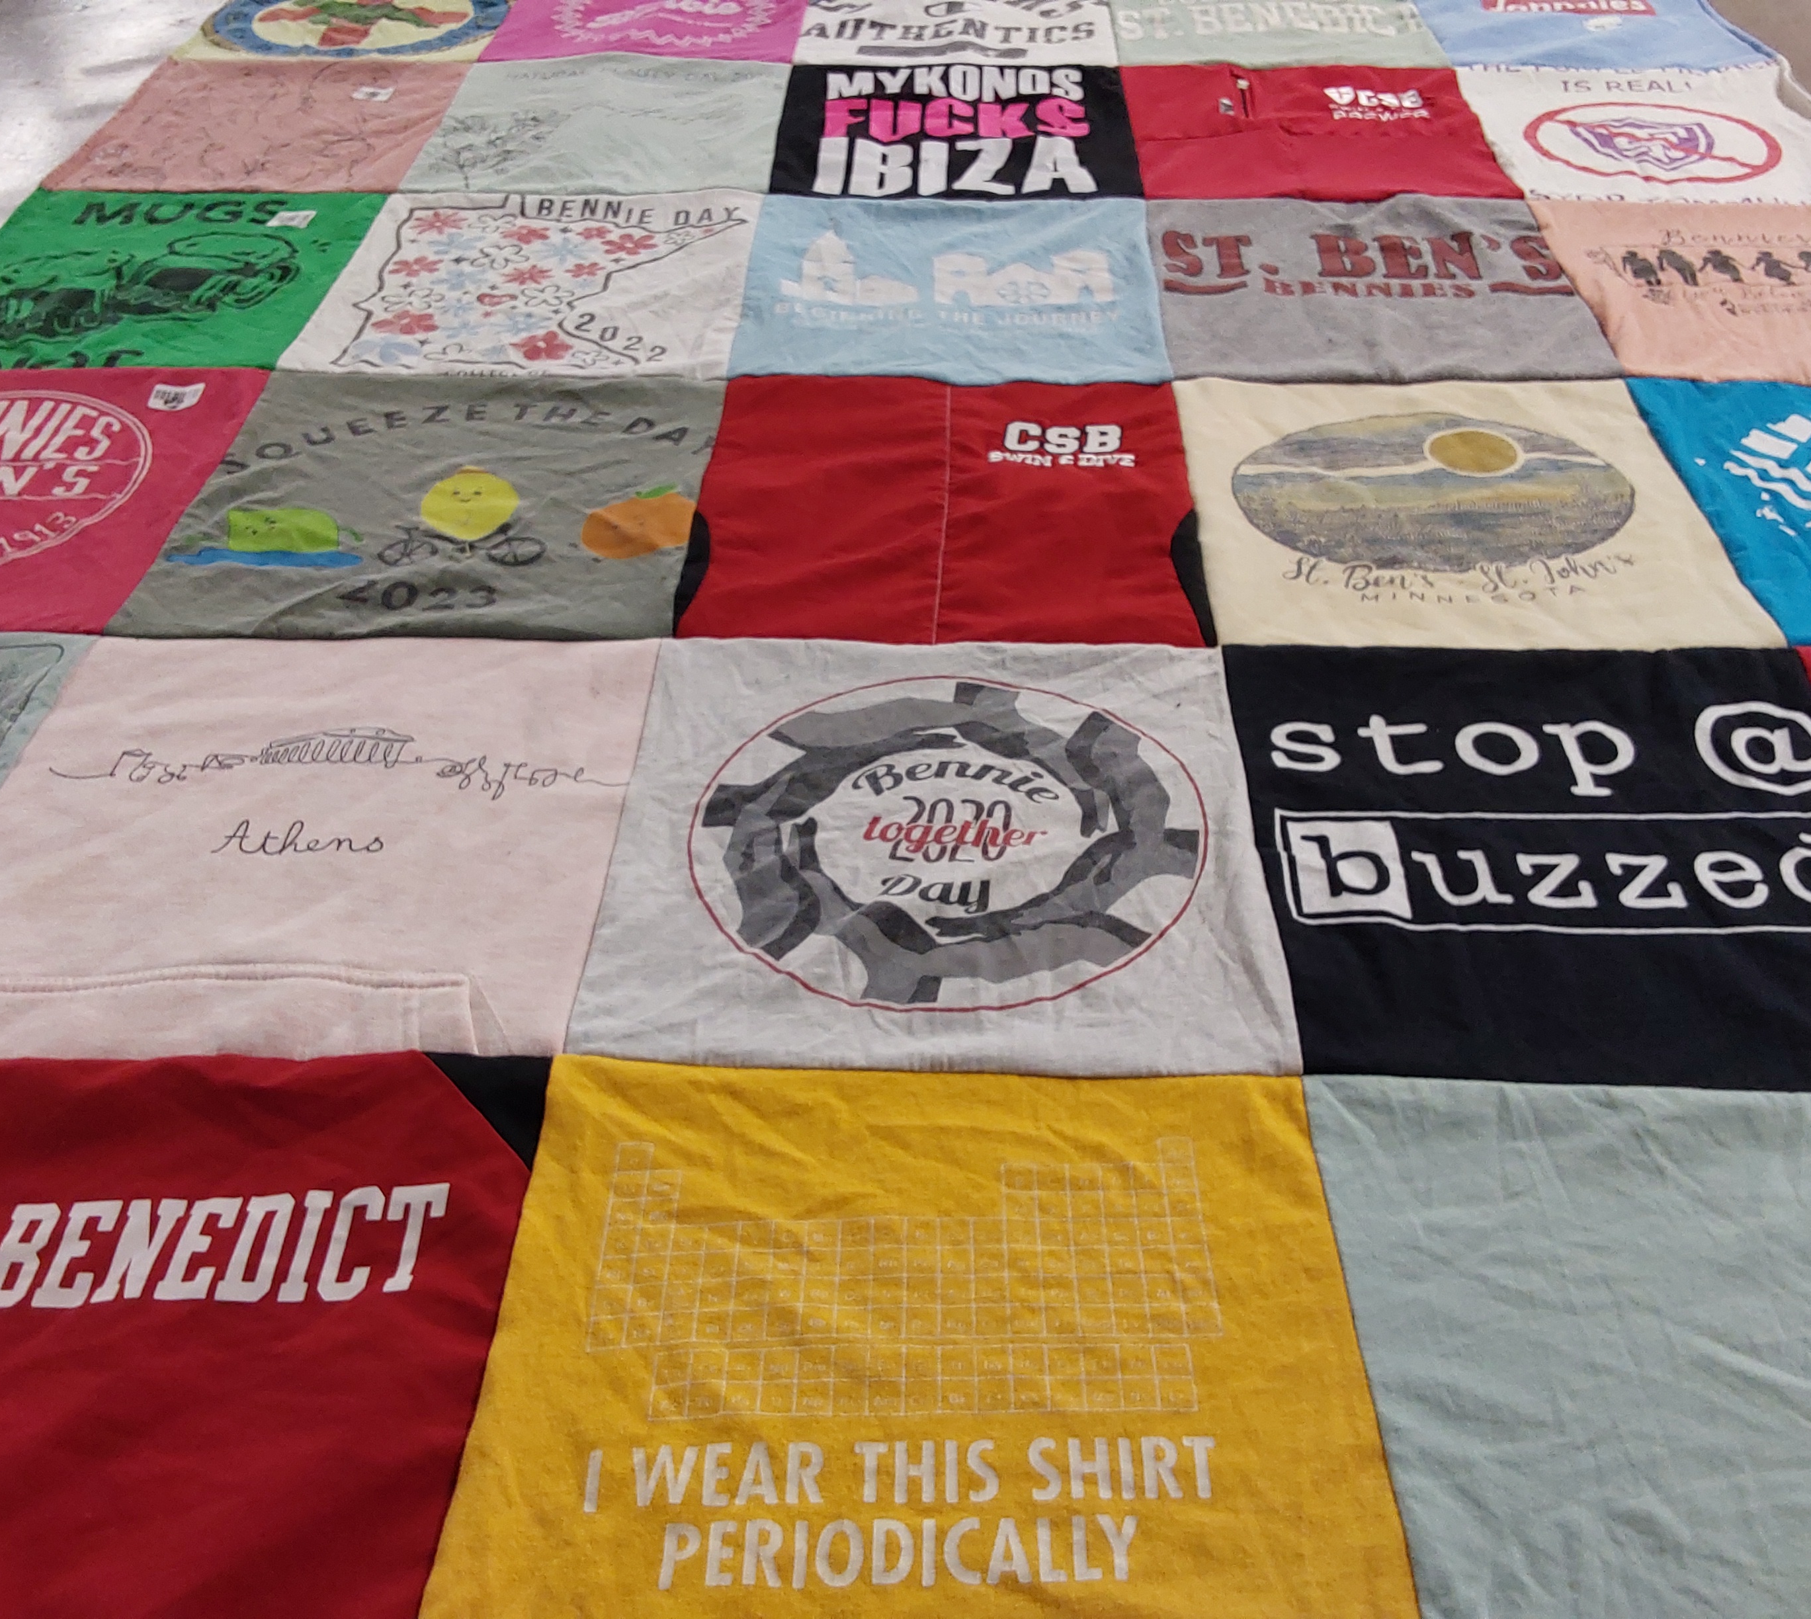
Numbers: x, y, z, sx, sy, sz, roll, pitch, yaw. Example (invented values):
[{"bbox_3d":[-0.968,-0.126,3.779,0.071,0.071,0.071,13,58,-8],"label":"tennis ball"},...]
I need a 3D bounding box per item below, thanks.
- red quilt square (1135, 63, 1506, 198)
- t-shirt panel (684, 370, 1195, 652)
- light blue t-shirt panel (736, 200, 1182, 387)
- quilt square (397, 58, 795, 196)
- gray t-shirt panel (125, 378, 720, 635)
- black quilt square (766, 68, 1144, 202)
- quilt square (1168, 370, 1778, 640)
[{"bbox_3d":[0.382,-0.647,1.658,0.337,0.020,0.348,1,41,2],"label":"red quilt square"},{"bbox_3d":[0.027,-0.207,1.154,0.331,0.020,0.334,1,41,2],"label":"t-shirt panel"},{"bbox_3d":[0.038,-0.427,1.408,0.334,0.020,0.346,1,41,2],"label":"light blue t-shirt panel"},{"bbox_3d":[-0.285,-0.660,1.681,0.335,0.020,0.354,1,41,2],"label":"quilt square"},{"bbox_3d":[-0.305,-0.212,1.164,0.339,0.020,0.337,1,41,2],"label":"gray t-shirt panel"},{"bbox_3d":[0.048,-0.653,1.669,0.338,0.020,0.351,1,41,2],"label":"black quilt square"},{"bbox_3d":[0.356,-0.204,1.147,0.334,0.020,0.338,0,41,1],"label":"quilt square"}]

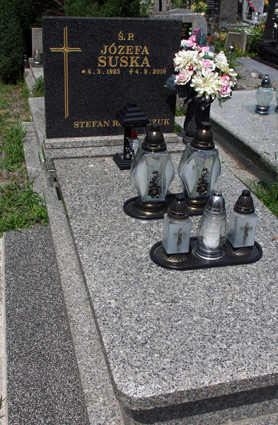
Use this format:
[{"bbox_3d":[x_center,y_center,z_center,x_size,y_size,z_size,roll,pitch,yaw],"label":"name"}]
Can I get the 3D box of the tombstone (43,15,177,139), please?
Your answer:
[{"bbox_3d":[-0.150,-0.764,2.751,0.771,0.642,0.080,-5,26,-15],"label":"tombstone"}]

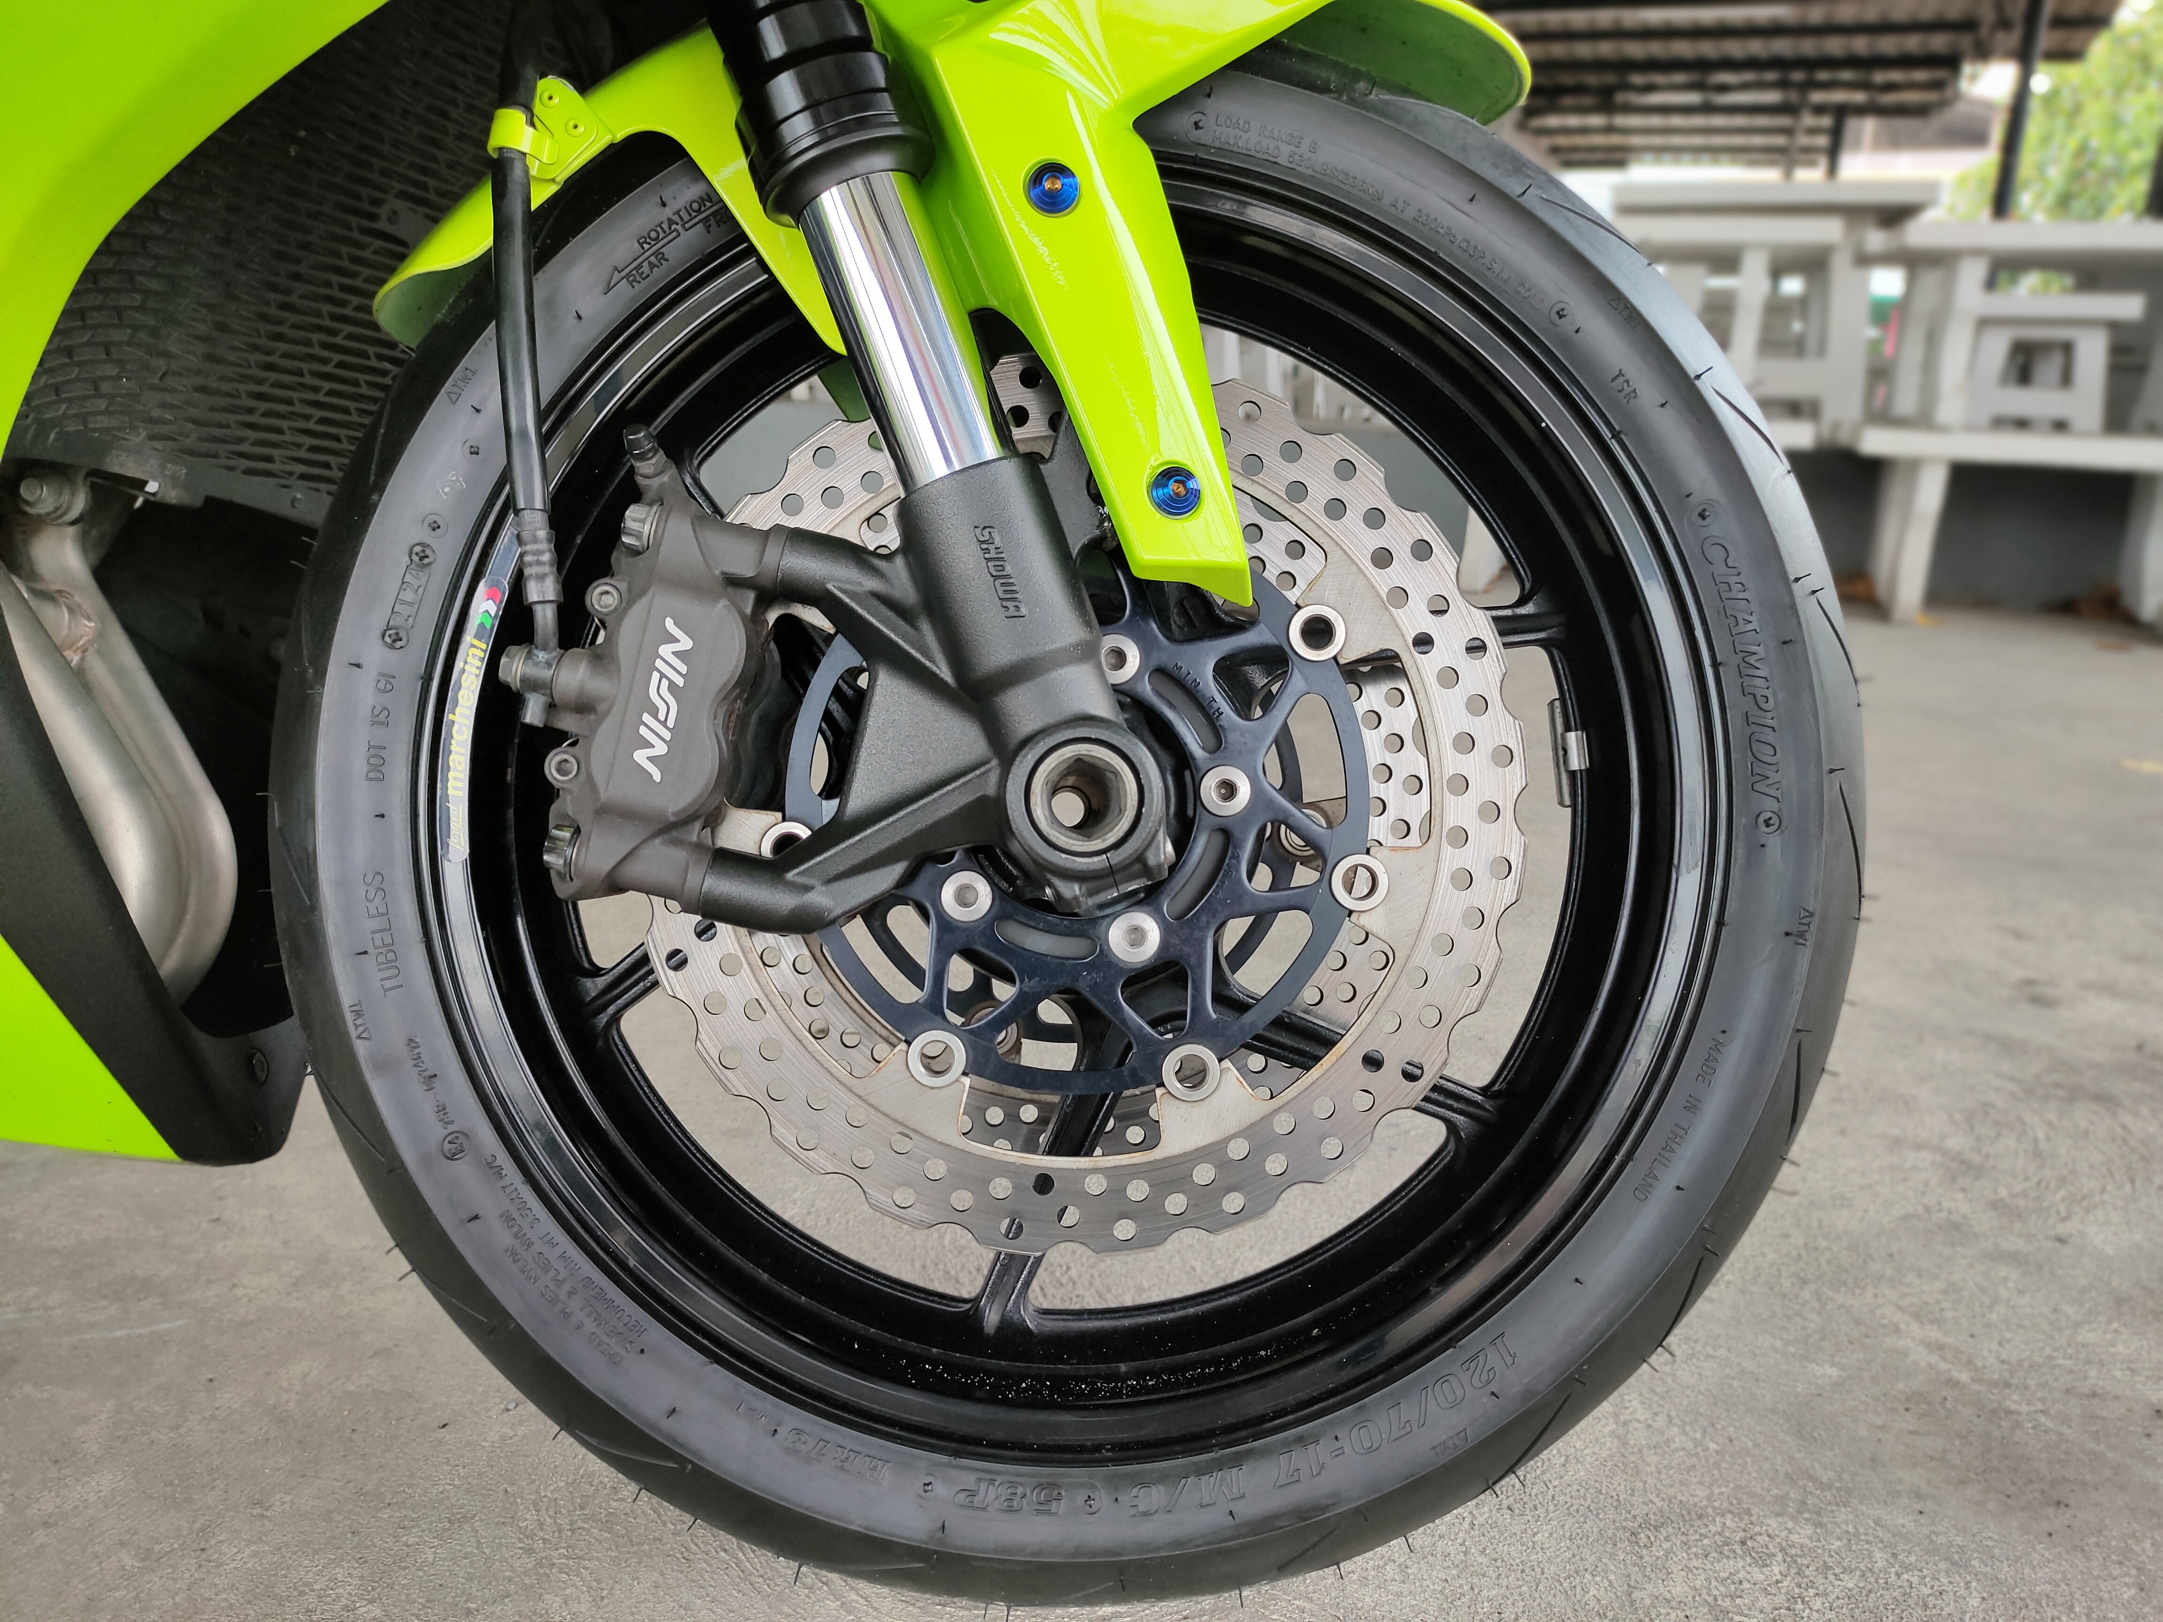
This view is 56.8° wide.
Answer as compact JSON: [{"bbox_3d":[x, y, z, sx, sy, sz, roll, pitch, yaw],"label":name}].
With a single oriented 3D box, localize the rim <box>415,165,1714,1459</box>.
[{"bbox_3d":[-0.002,-0.003,0.758,0.463,0.463,0.106,4,-1,-2],"label":"rim"}]

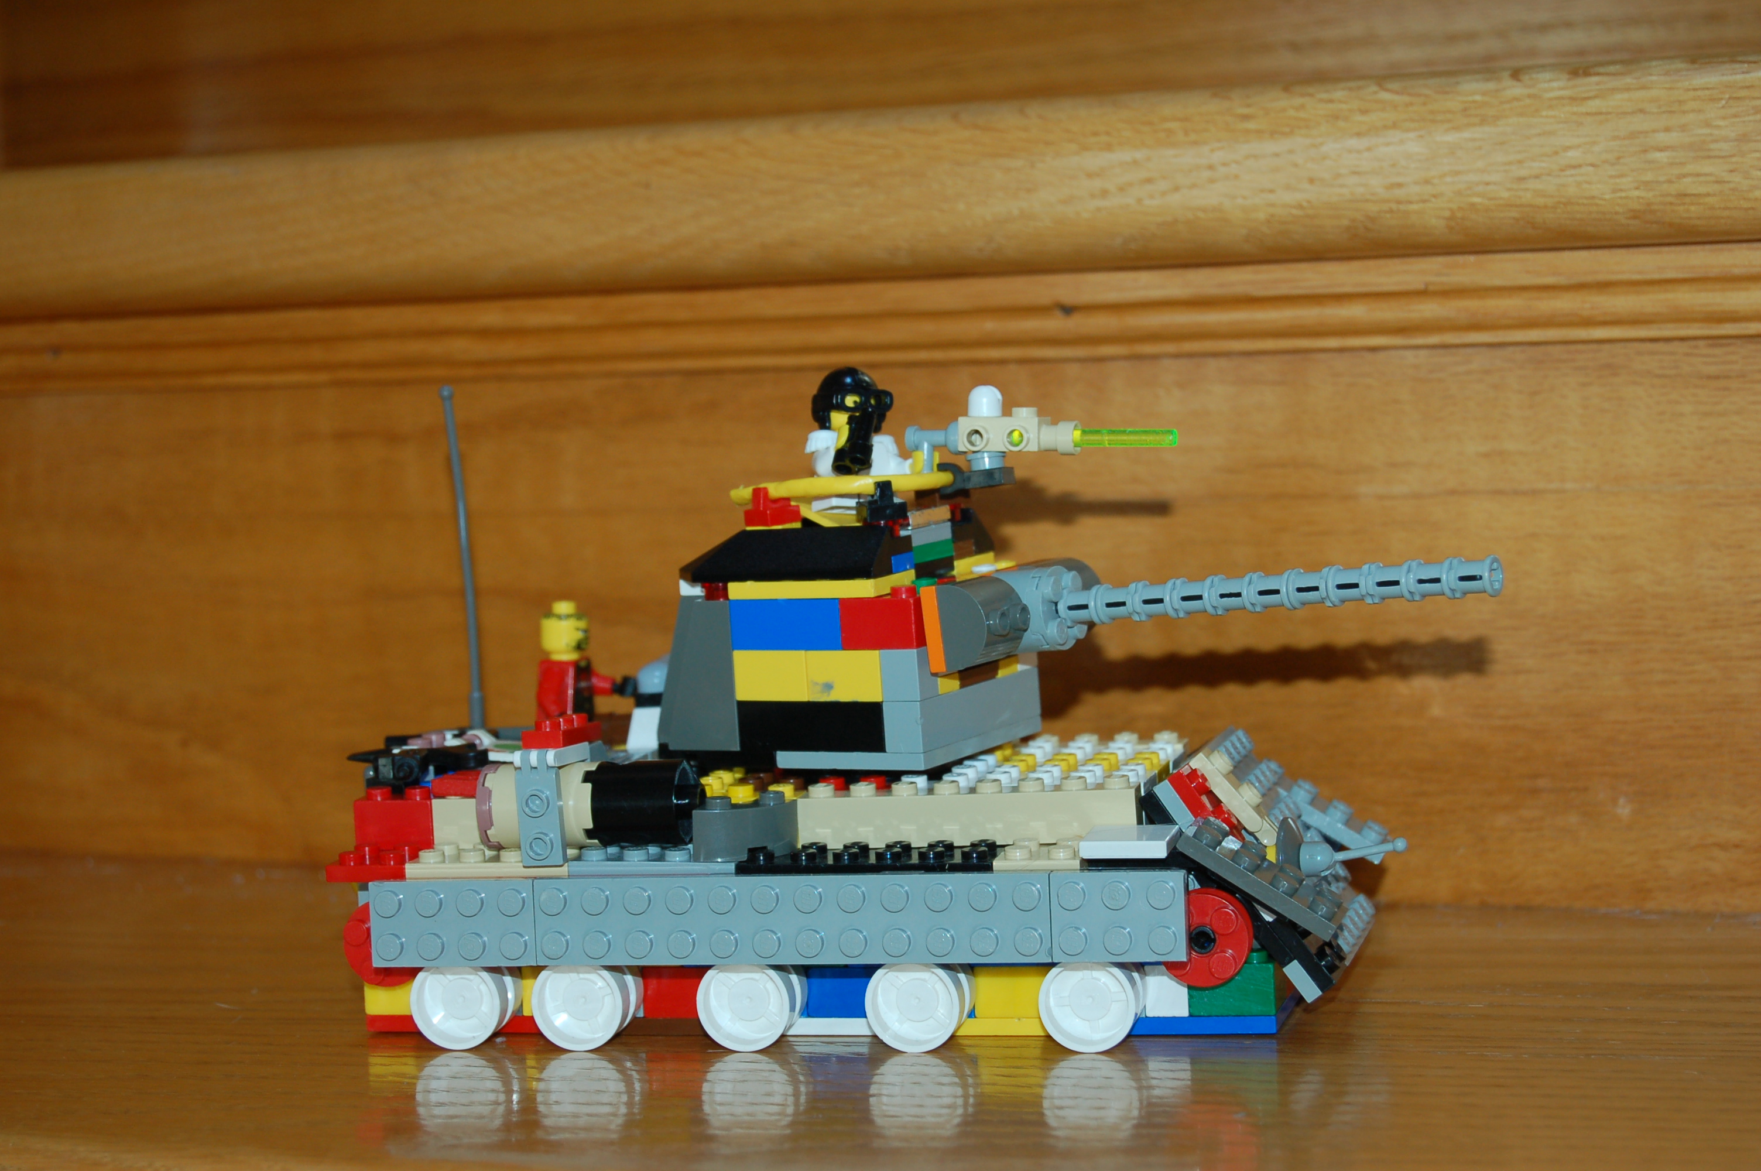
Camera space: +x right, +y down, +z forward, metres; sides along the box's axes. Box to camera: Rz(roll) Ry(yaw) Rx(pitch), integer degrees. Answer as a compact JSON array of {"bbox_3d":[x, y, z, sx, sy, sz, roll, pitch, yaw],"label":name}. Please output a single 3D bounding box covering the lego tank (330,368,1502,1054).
[{"bbox_3d":[0.011,0.018,0.731,0.221,0.122,0.106,-2,6,14],"label":"lego tank"}]

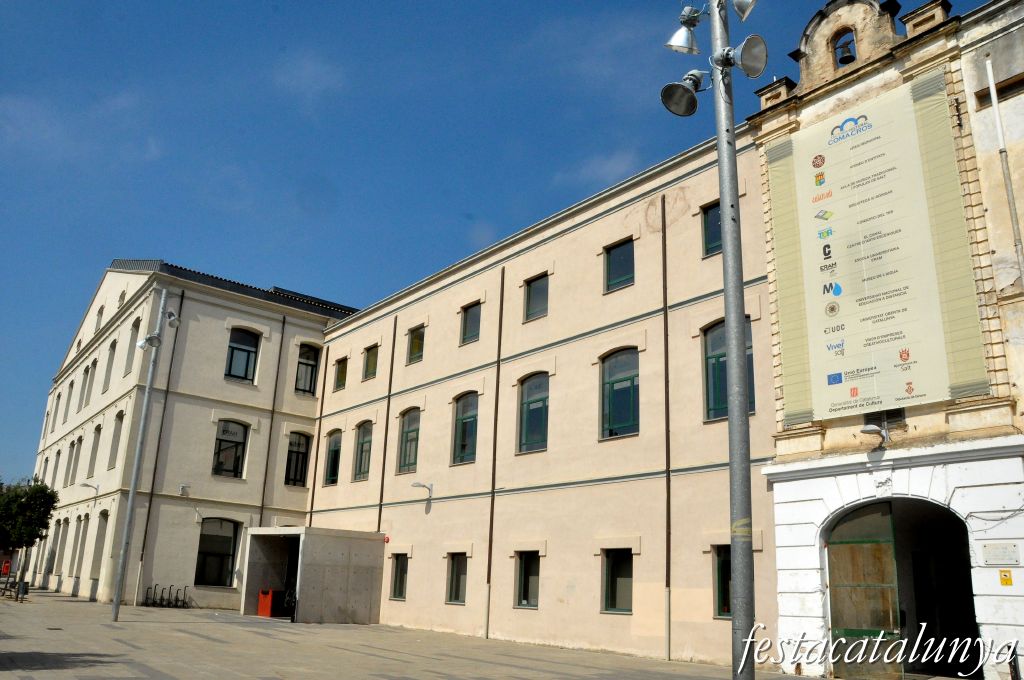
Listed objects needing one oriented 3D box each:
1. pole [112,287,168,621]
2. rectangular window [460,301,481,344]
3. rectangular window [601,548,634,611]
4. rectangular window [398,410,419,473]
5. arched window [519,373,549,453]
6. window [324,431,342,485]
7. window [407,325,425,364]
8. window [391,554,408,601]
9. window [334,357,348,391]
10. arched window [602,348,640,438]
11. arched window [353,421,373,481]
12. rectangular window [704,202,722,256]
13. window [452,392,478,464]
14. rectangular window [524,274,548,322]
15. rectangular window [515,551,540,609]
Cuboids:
[{"bbox_3d":[-13.170,3.754,27.259,1.500,11.742,1.300,8,-17,-25],"label":"pole"},{"bbox_3d":[-1.556,-0.619,30.269,0.200,1.670,1.315,16,-23,-37],"label":"rectangular window"},{"bbox_3d":[3.031,6.811,21.668,0.200,1.757,1.204,16,-23,-37],"label":"rectangular window"},{"bbox_3d":[-4.216,4.182,31.852,0.200,2.799,1.601,16,-23,-37],"label":"rectangular window"},{"bbox_3d":[0.780,2.489,26.141,0.200,2.791,1.630,16,-23,-37],"label":"arched window"},{"bbox_3d":[-8.495,5.623,36.745,0.200,2.787,1.546,16,-23,-37],"label":"window"},{"bbox_3d":[-4.065,0.244,33.131,0.200,1.666,1.301,16,-23,-37],"label":"window"},{"bbox_3d":[-4.151,8.914,28.807,0.220,1.657,1.161,14,-20,-36],"label":"window"},{"bbox_3d":[-8.069,1.676,36.552,0.220,1.620,1.245,14,-20,-36],"label":"window"},{"bbox_3d":[3.109,1.512,21.806,0.220,2.657,1.534,14,-20,-36],"label":"arched window"},{"bbox_3d":[-6.384,4.813,33.214,0.220,2.627,1.539,14,-20,-36],"label":"arched window"},{"bbox_3d":[5.578,-2.960,20.114,0.220,1.490,1.228,14,-20,-36],"label":"rectangular window"},{"bbox_3d":[-1.717,3.338,28.994,0.200,2.801,1.601,16,-23,-37],"label":"window"},{"bbox_3d":[0.893,-1.378,25.762,0.220,1.543,1.206,14,-20,-36],"label":"rectangular window"},{"bbox_3d":[0.511,7.266,23.215,0.220,1.671,1.188,14,-20,-36],"label":"rectangular window"}]

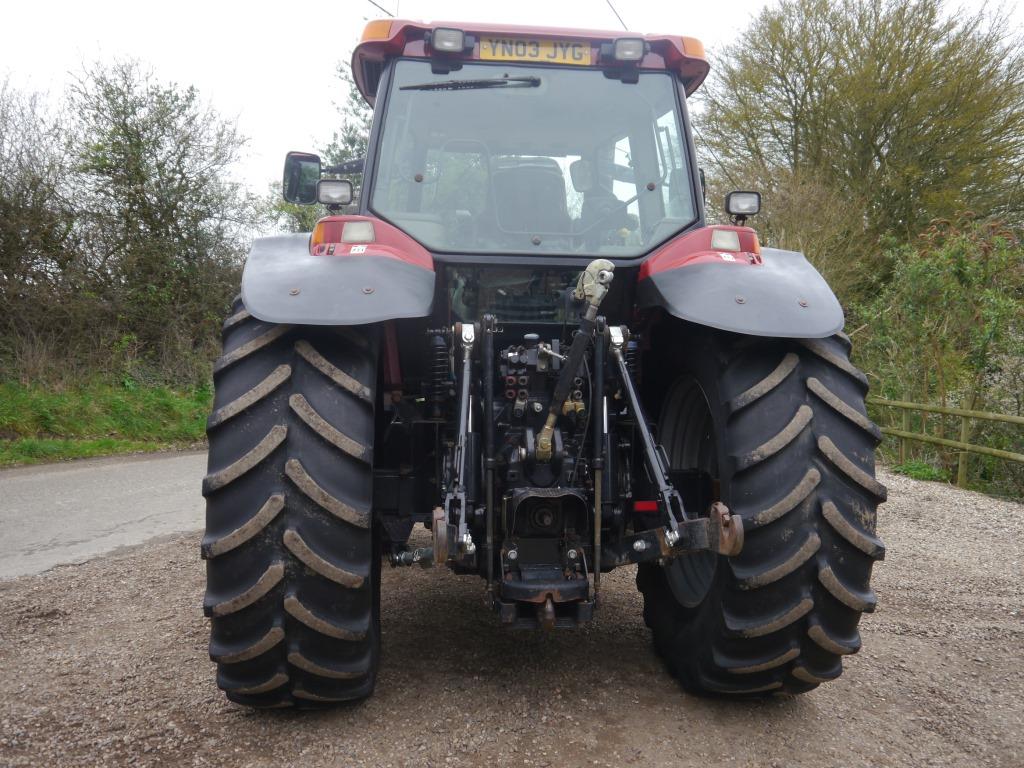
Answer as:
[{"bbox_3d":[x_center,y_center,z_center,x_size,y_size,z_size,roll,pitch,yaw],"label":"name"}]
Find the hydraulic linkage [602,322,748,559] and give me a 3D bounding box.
[{"bbox_3d":[0.568,0.269,3.667,0.430,1.000,0.880,1,0,-5],"label":"hydraulic linkage"}]

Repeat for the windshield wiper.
[{"bbox_3d":[-0.196,-1.413,4.460,0.655,0.068,0.060,1,0,-5],"label":"windshield wiper"}]

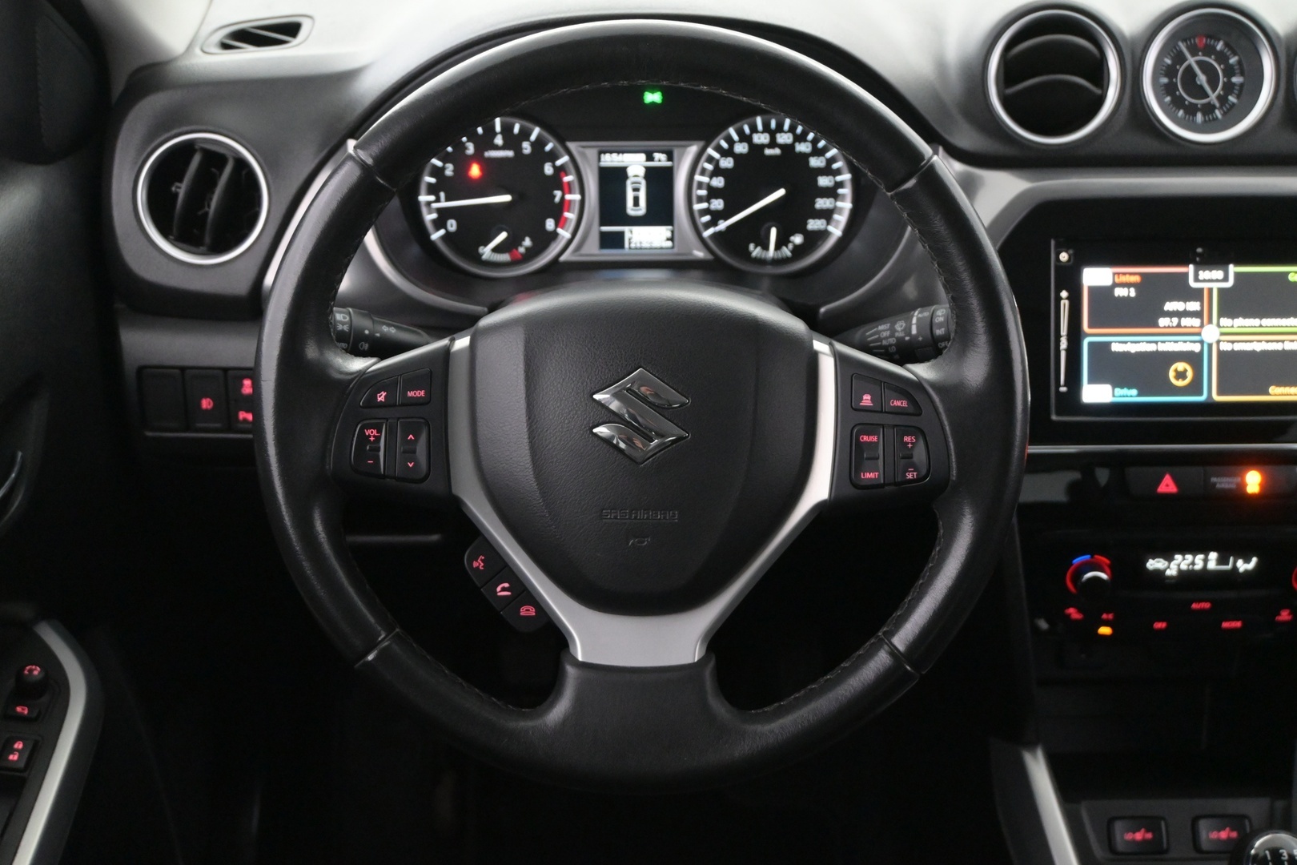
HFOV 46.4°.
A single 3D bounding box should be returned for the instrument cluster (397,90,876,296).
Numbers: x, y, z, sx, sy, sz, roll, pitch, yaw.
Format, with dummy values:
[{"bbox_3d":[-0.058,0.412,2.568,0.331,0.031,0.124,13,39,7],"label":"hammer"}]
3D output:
[{"bbox_3d":[-0.006,-0.151,0.950,0.310,0.137,0.060,0,-9,0],"label":"instrument cluster"}]

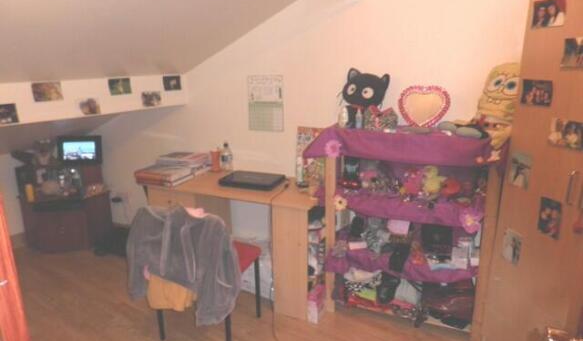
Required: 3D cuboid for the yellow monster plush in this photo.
[{"bbox_3d":[1.023,-0.334,2.121,0.302,0.433,0.362,-14,20,-40],"label":"yellow monster plush"}]

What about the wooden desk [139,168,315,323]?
[{"bbox_3d":[-0.350,0.449,2.906,1.228,0.755,0.554,6,16,23],"label":"wooden desk"}]

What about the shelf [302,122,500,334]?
[{"bbox_3d":[0.681,0.348,2.464,0.936,1.157,0.433,6,16,23],"label":"shelf"}]

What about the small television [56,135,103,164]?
[{"bbox_3d":[-1.933,-0.191,3.684,0.387,0.264,0.101,-2,15,-6],"label":"small television"}]

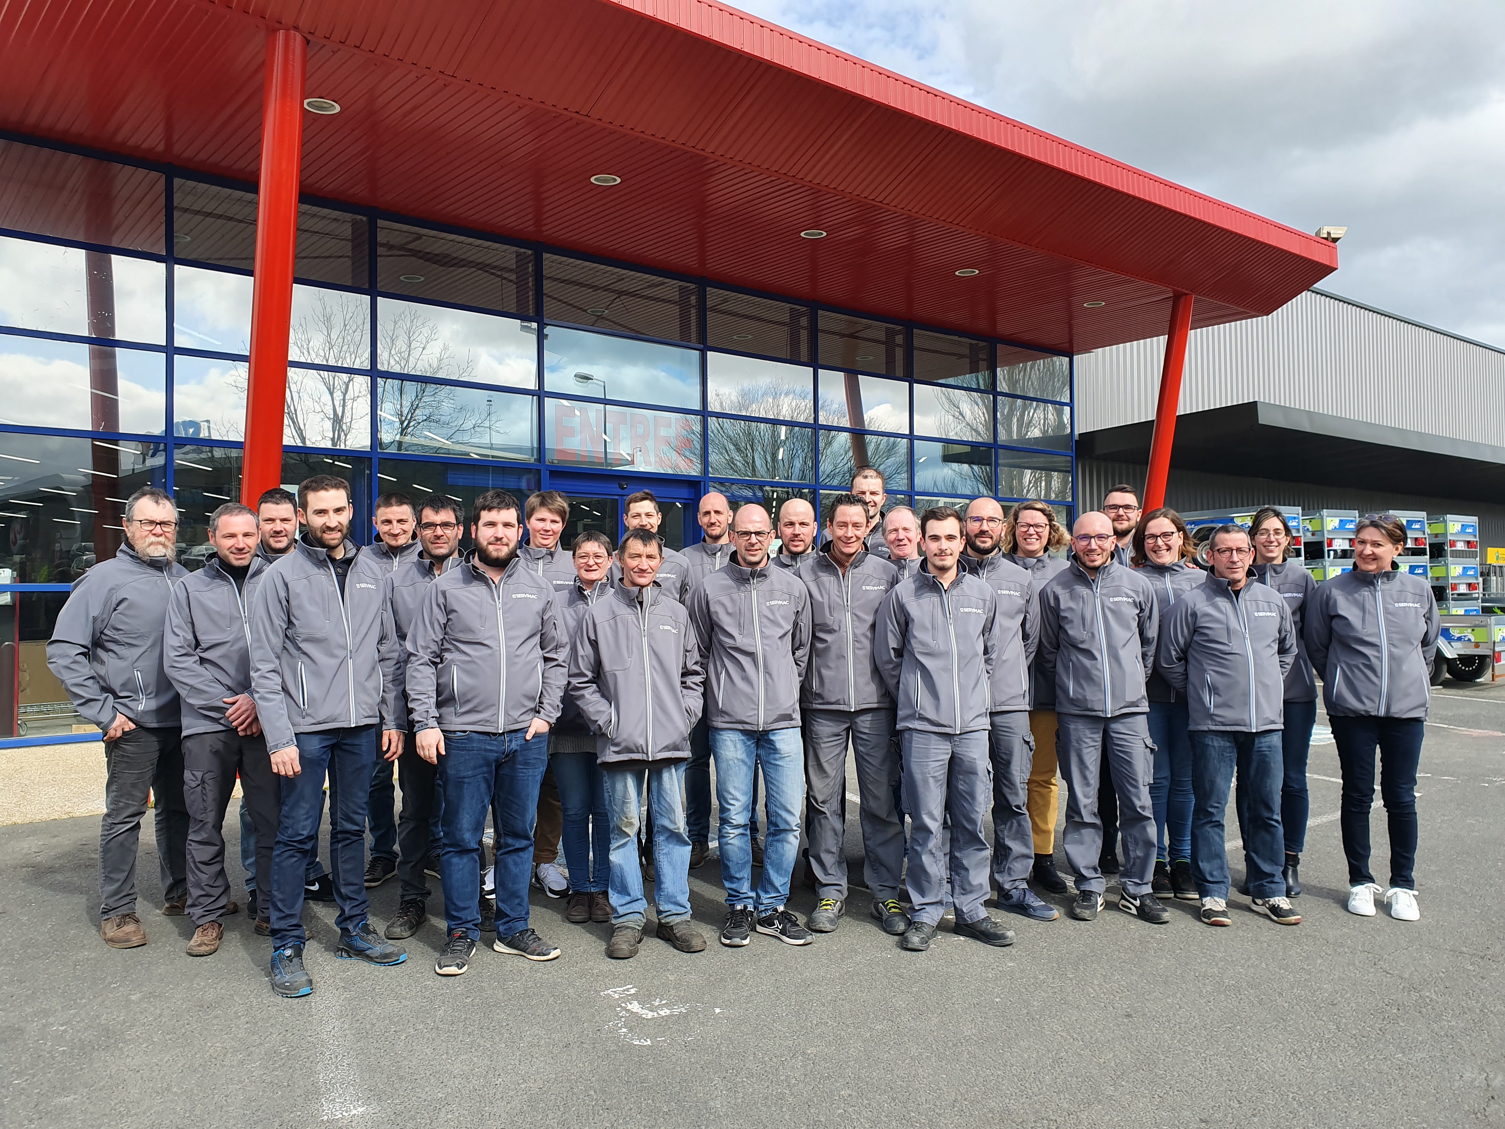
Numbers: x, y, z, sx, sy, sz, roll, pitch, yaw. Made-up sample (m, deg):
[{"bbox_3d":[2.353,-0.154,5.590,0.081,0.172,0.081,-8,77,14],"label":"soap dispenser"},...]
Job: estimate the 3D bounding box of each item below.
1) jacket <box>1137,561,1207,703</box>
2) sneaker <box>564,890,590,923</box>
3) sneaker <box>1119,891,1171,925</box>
[{"bbox_3d":[1.887,0.297,5.060,0.500,0.650,0.300,-1,-1,15],"label":"jacket"},{"bbox_3d":[-0.757,1.459,4.900,0.105,0.110,0.270,-1,-1,-8],"label":"sneaker"},{"bbox_3d":[1.658,1.436,4.821,0.105,0.110,0.275,0,-2,-15],"label":"sneaker"}]

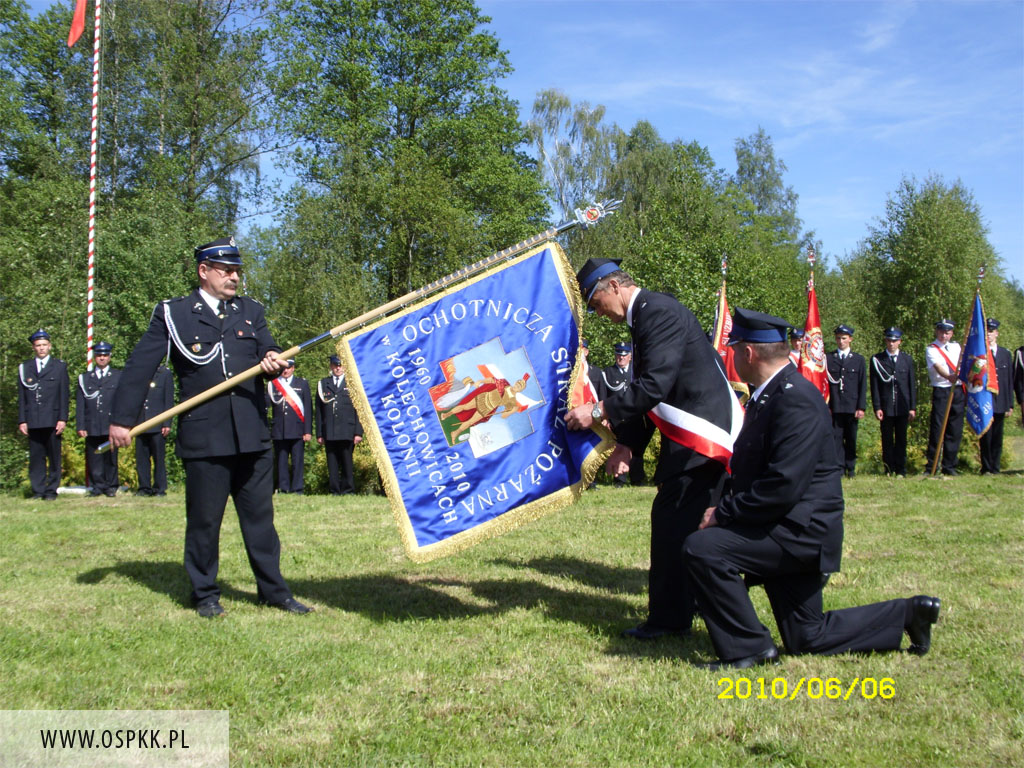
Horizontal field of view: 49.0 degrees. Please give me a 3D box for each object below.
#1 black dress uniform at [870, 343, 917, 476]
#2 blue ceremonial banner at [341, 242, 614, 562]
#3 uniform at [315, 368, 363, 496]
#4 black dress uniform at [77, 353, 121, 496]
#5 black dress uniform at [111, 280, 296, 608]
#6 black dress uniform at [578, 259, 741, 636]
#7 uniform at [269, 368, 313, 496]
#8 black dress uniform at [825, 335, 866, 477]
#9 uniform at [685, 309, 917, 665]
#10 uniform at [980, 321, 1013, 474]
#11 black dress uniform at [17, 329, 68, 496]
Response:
[{"bbox_3d":[4.582,0.306,13.500,0.540,1.600,0.320,0,-1,13],"label":"black dress uniform"},{"bbox_3d":[-0.140,0.078,5.000,1.120,1.040,0.200,-25,-2,5],"label":"blue ceremonial banner"},{"bbox_3d":[-2.179,0.625,14.200,0.560,1.550,0.340,0,-1,0],"label":"uniform"},{"bbox_3d":[-4.813,0.472,13.100,0.520,1.670,0.320,0,-1,-15],"label":"black dress uniform"},{"bbox_3d":[-1.477,0.286,5.400,0.820,1.570,0.480,0,-1,-22],"label":"black dress uniform"},{"bbox_3d":[0.643,0.275,4.870,0.720,1.630,0.560,0,-1,2],"label":"black dress uniform"},{"bbox_3d":[-2.745,0.581,13.900,0.540,1.540,0.330,0,-1,-6],"label":"uniform"},{"bbox_3d":[4.005,0.258,13.500,0.510,1.700,0.320,-1,-1,19],"label":"black dress uniform"},{"bbox_3d":[1.146,0.394,4.450,0.960,1.370,0.600,0,-1,-5],"label":"uniform"},{"bbox_3d":[5.623,0.157,13.100,0.500,1.780,0.350,0,-1,14],"label":"uniform"},{"bbox_3d":[-5.085,0.342,12.200,0.560,1.790,0.330,0,-1,-9],"label":"black dress uniform"}]

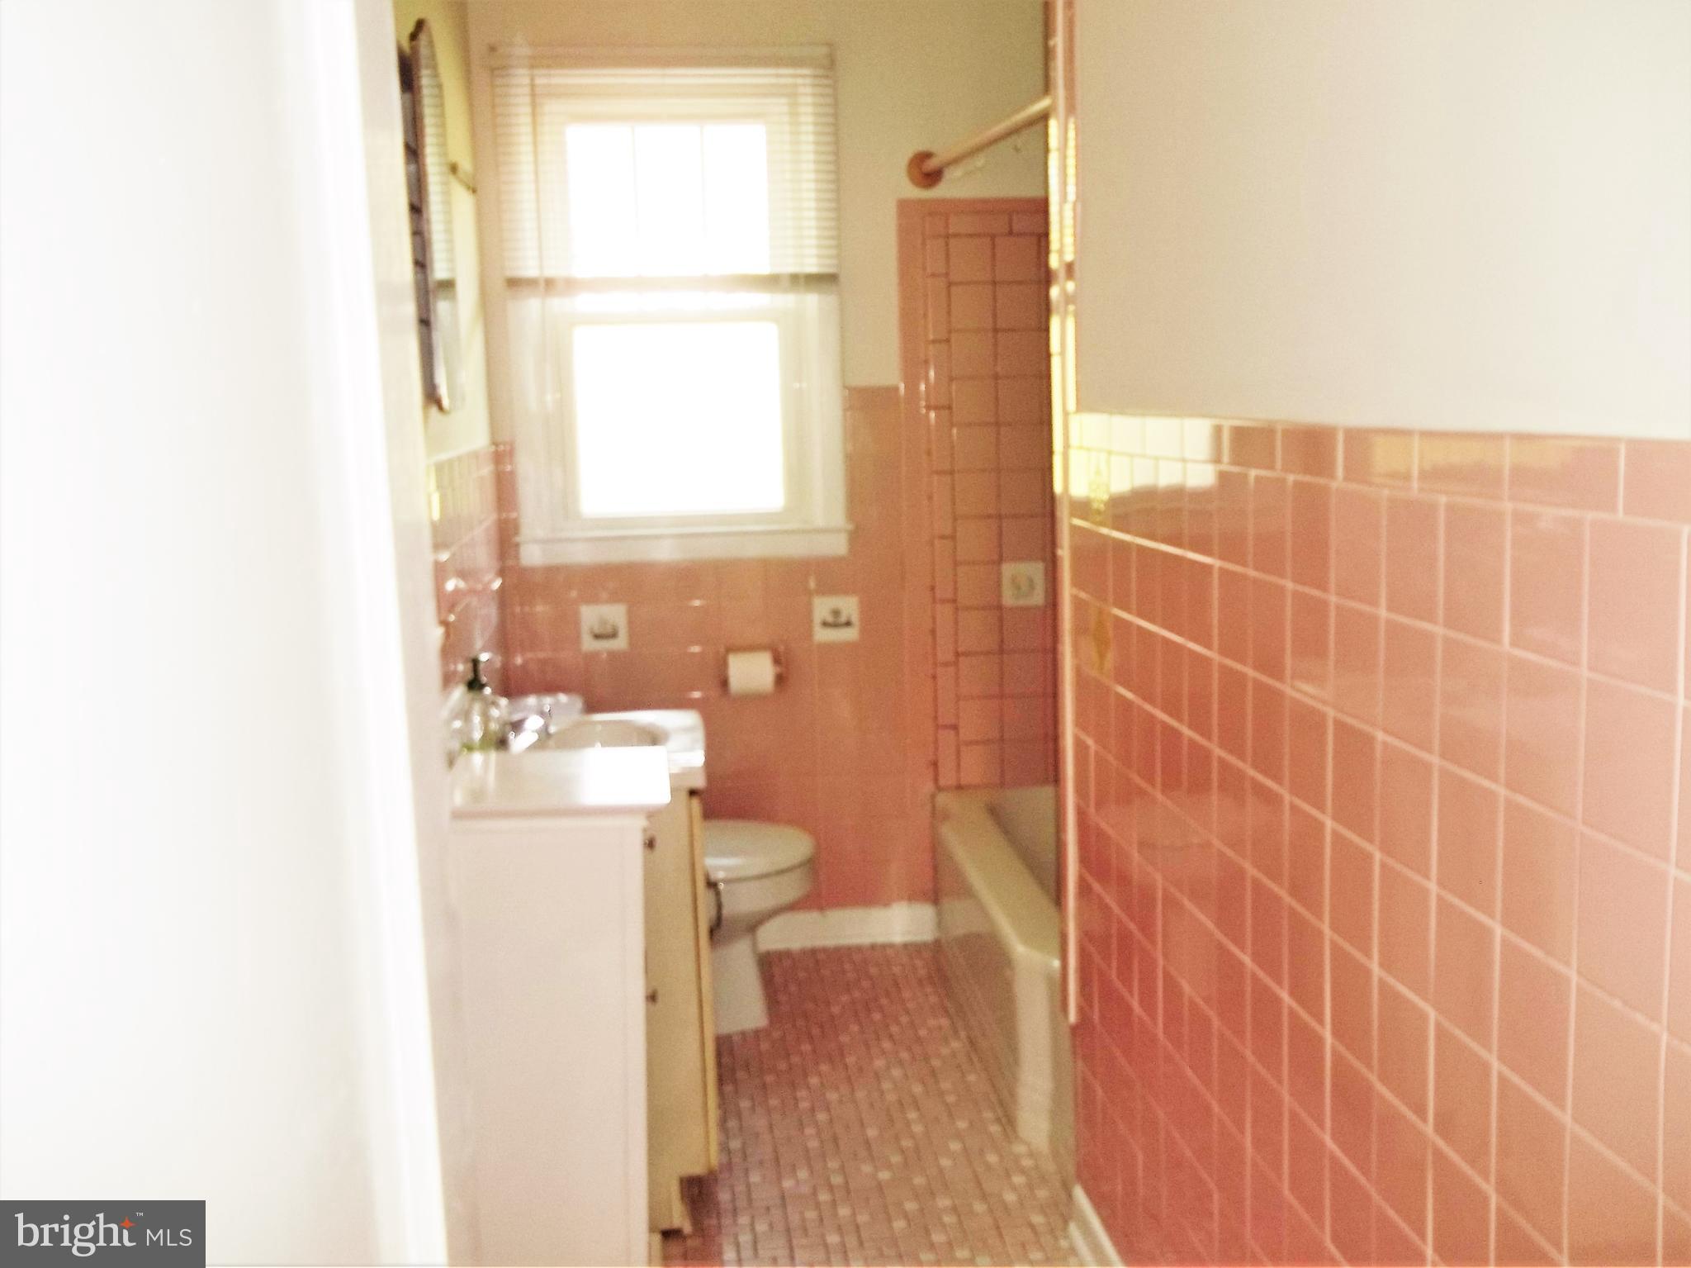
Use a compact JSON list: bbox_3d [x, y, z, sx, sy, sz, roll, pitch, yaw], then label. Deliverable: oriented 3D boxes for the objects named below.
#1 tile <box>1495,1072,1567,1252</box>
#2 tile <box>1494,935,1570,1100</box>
[{"bbox_3d":[0.523,0.398,1.186,0.010,0.107,0.105,-3,9,-6],"label":"tile"},{"bbox_3d":[0.520,0.290,1.169,0.010,0.107,0.105,-3,9,-6],"label":"tile"}]

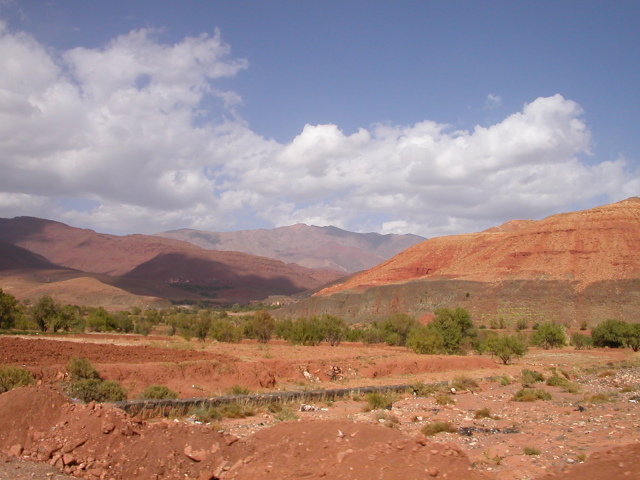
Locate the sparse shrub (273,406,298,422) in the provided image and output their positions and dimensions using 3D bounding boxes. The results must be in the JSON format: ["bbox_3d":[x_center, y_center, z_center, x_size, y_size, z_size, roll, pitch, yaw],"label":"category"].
[{"bbox_3d":[-1.271,6.428,25.200,0.958,0.589,0.850,0,-5,0],"label":"sparse shrub"}]

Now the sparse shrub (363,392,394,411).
[{"bbox_3d":[2.478,6.727,28.494,1.250,0.750,1.107,0,-5,0],"label":"sparse shrub"}]

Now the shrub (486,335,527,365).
[{"bbox_3d":[12.957,7.649,47.785,2.934,2.096,2.583,0,-5,0],"label":"shrub"}]

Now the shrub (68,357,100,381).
[{"bbox_3d":[-11.878,6.582,34.503,1.614,1.412,1.428,0,-5,0],"label":"shrub"}]

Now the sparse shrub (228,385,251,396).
[{"bbox_3d":[-3.633,6.735,30.495,1.087,0.555,0.978,0,-5,0],"label":"sparse shrub"}]

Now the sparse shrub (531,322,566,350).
[{"bbox_3d":[19.962,8.430,59.763,3.145,2.446,2.778,0,-5,0],"label":"sparse shrub"}]

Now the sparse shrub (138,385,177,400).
[{"bbox_3d":[-6.803,6.466,28.818,1.685,0.758,1.485,0,-5,0],"label":"sparse shrub"}]

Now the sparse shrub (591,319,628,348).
[{"bbox_3d":[27.776,8.933,65.640,3.676,2.768,3.308,0,-5,0],"label":"sparse shrub"}]

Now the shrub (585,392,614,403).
[{"bbox_3d":[12.000,6.740,29.373,1.309,0.347,1.178,0,-5,0],"label":"shrub"}]

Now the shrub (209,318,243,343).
[{"bbox_3d":[-10.339,9.869,74.852,3.749,2.526,3.374,0,-5,0],"label":"shrub"}]

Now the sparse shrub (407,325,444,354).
[{"bbox_3d":[8.600,8.111,55.768,3.098,2.446,2.733,0,-5,0],"label":"sparse shrub"}]

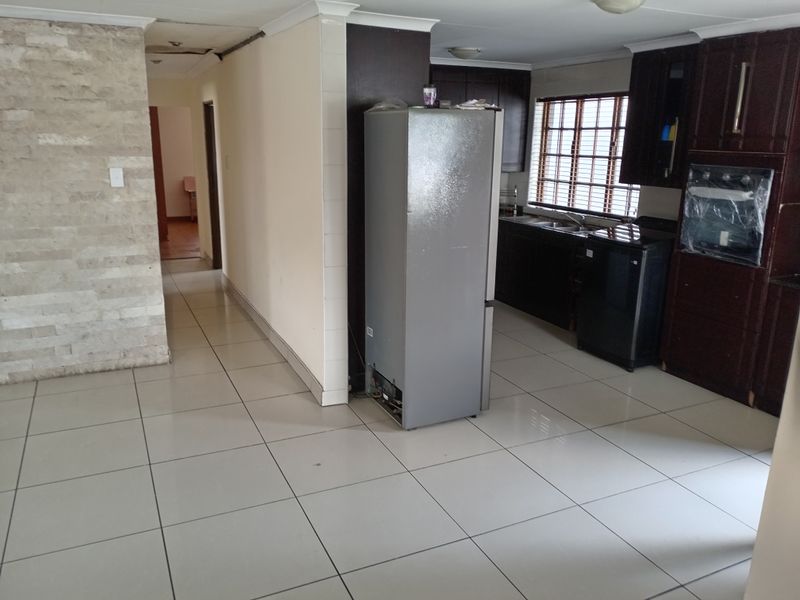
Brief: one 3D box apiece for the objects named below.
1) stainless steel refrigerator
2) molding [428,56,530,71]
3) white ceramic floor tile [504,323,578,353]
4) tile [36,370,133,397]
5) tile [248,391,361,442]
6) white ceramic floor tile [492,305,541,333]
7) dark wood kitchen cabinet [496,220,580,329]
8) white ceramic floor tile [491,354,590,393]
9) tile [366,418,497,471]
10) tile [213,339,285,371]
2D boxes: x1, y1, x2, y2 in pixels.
[{"bbox_3d":[0.197,-0.197,3.780,0.595,1.815,0.555,-6,16,-24],"label":"stainless steel refrigerator"},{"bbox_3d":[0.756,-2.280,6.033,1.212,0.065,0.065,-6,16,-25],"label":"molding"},{"bbox_3d":[1.303,0.350,5.408,0.600,0.010,0.600,-6,16,-25],"label":"white ceramic floor tile"},{"bbox_3d":[-2.147,0.566,4.292,0.600,0.010,0.300,-6,16,-25],"label":"tile"},{"bbox_3d":[-0.605,0.706,3.870,0.597,0.012,0.597,-6,16,-25],"label":"tile"},{"bbox_3d":[1.046,0.210,5.932,0.600,0.010,0.600,-6,16,-25],"label":"white ceramic floor tile"},{"bbox_3d":[1.530,-0.314,6.246,0.582,0.860,1.380,-6,16,-25],"label":"dark wood kitchen cabinet"},{"bbox_3d":[1.020,0.544,4.627,0.597,0.012,0.597,-6,16,-25],"label":"white ceramic floor tile"},{"bbox_3d":[0.192,0.793,3.603,0.597,0.012,0.597,-6,16,-25],"label":"tile"},{"bbox_3d":[-1.185,0.435,4.900,0.462,0.010,0.600,-6,16,-25],"label":"tile"}]

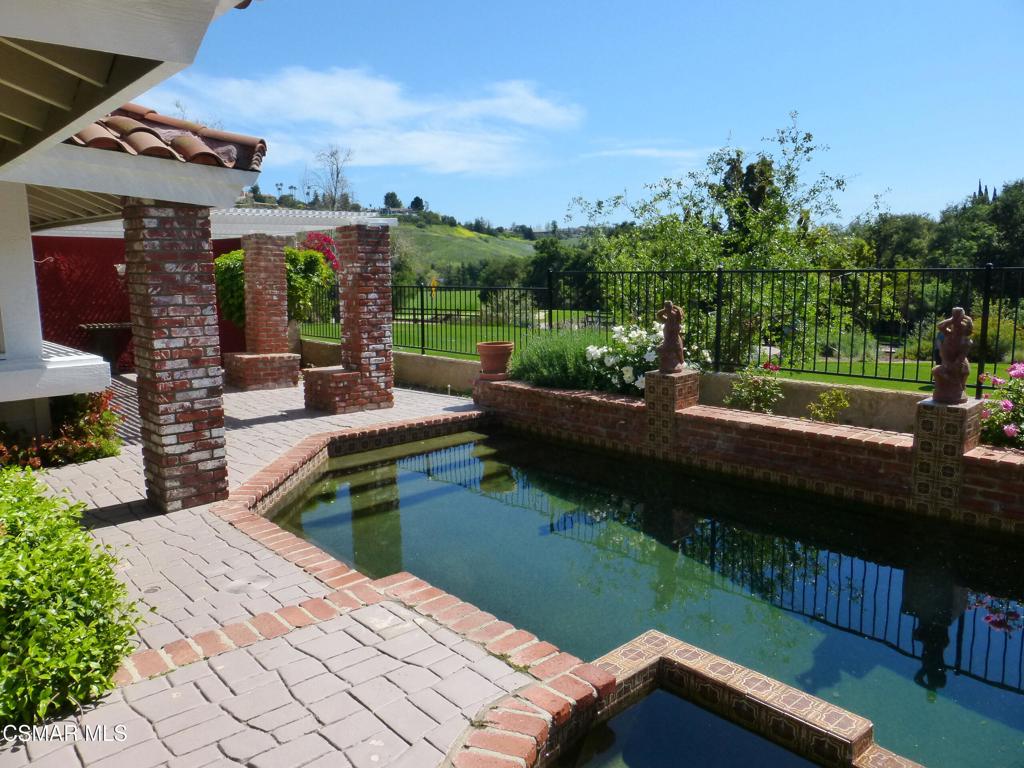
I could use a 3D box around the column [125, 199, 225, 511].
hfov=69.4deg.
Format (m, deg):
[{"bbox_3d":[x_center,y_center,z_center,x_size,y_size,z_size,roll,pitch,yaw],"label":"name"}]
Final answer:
[{"bbox_3d":[-2.220,-0.186,4.901,0.400,1.970,0.395,-8,11,-43],"label":"column"}]

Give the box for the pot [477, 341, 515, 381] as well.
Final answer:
[{"bbox_3d":[-0.225,-0.292,9.133,0.451,0.435,0.451,0,8,0],"label":"pot"}]

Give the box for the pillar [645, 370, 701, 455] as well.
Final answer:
[{"bbox_3d":[1.527,0.280,7.079,0.375,0.777,0.310,-9,12,-44],"label":"pillar"}]

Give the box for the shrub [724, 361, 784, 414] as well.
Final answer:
[{"bbox_3d":[2.311,0.069,7.051,0.460,0.571,0.520,-8,11,-42],"label":"shrub"}]

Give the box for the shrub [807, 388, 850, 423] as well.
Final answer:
[{"bbox_3d":[2.805,0.218,6.558,0.340,0.351,0.360,-8,11,-42],"label":"shrub"}]

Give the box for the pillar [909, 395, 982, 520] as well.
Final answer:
[{"bbox_3d":[3.136,0.520,5.338,0.370,0.777,0.310,-9,12,-44],"label":"pillar"}]

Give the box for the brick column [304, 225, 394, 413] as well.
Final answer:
[{"bbox_3d":[-1.887,-0.738,8.385,0.770,2.050,0.690,-9,12,-44],"label":"brick column"}]

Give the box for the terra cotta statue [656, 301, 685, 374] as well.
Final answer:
[{"bbox_3d":[1.523,-0.451,7.048,0.240,0.679,0.220,7,11,41],"label":"terra cotta statue"}]

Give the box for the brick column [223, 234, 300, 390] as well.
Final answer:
[{"bbox_3d":[-3.498,-0.989,10.141,0.780,2.067,0.780,-8,11,-43],"label":"brick column"}]

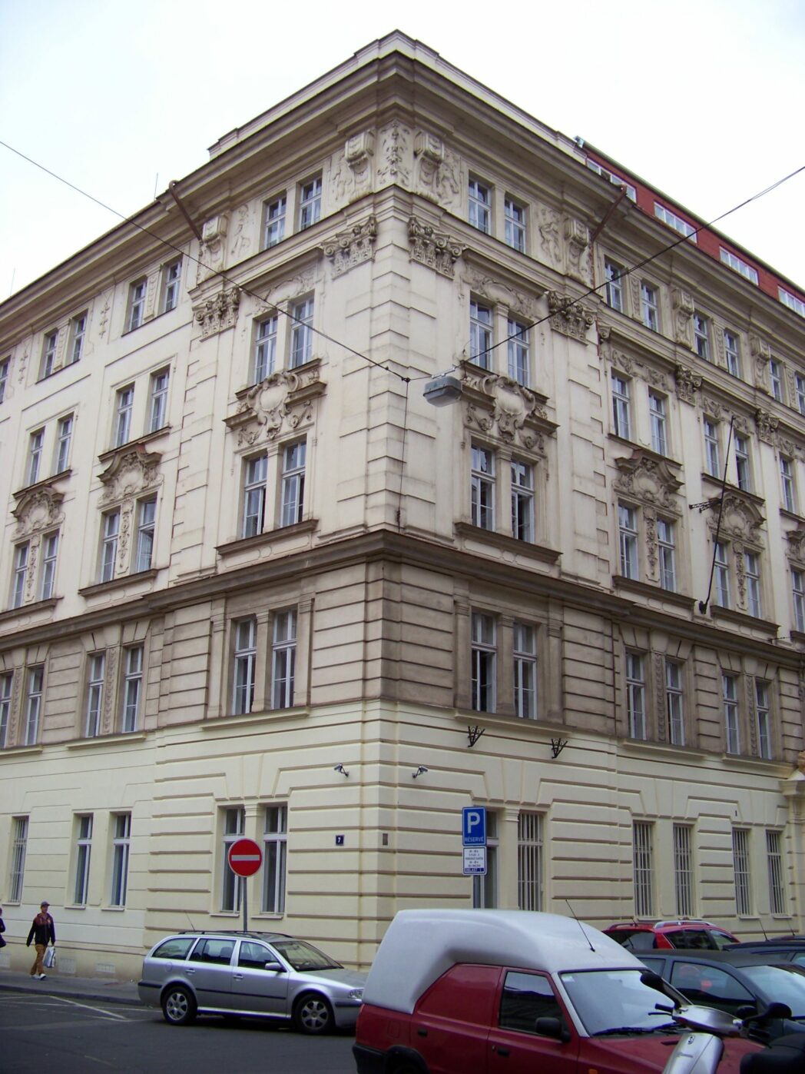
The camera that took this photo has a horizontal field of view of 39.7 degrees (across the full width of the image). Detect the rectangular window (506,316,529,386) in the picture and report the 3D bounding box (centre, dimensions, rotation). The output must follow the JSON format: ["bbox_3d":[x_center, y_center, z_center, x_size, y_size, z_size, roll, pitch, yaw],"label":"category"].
[{"bbox_3d":[2.895,-4.648,28.371,0.987,2.031,0.180,16,-23,-39],"label":"rectangular window"}]

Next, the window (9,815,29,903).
[{"bbox_3d":[-10.438,8.855,30.651,0.867,2.247,0.160,-15,-23,40],"label":"window"}]

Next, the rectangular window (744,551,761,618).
[{"bbox_3d":[10.584,1.444,33.958,0.970,2.130,0.200,16,-23,-40],"label":"rectangular window"}]

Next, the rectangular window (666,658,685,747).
[{"bbox_3d":[7.201,4.397,29.801,0.930,2.230,0.180,16,-23,-40],"label":"rectangular window"}]

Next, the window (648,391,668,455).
[{"bbox_3d":[7.375,-3.220,32.579,0.962,2.092,0.180,16,-23,-39],"label":"window"}]

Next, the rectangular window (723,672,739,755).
[{"bbox_3d":[9.042,4.924,31.095,0.950,2.260,0.200,16,-23,-40],"label":"rectangular window"}]

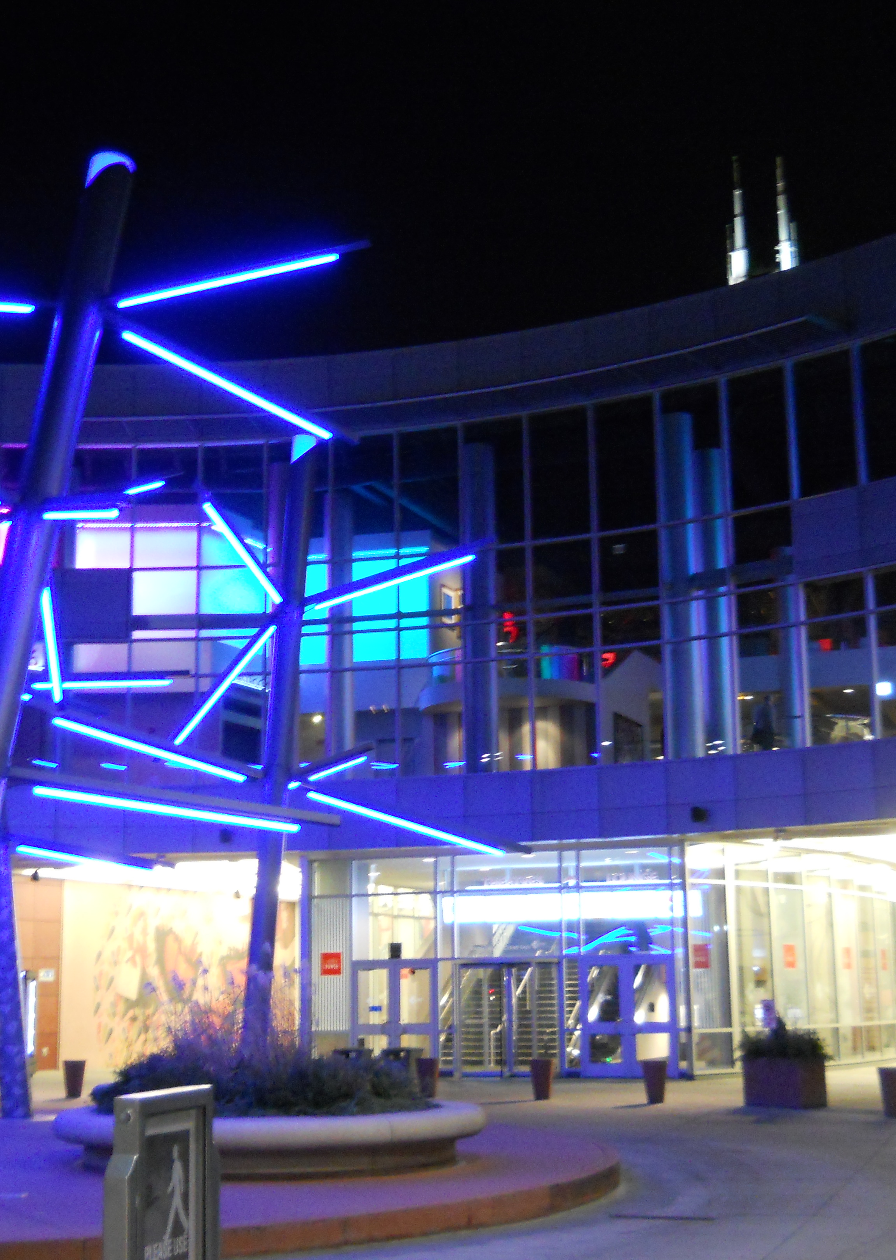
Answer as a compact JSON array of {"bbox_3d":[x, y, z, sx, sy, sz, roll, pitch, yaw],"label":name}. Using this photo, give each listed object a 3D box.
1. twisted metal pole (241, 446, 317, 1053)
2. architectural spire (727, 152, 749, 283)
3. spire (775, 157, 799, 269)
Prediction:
[{"bbox_3d":[-2.173,1.791,22.867,0.320,8.740,0.320,3,-15,0],"label":"twisted metal pole"},{"bbox_3d":[185.411,-263.519,1143.872,11.000,85.000,11.000,-1,-11,0],"label":"architectural spire"},{"bbox_3d":[212.123,-263.022,1138.552,11.000,81.200,11.000,-1,-11,0],"label":"spire"}]

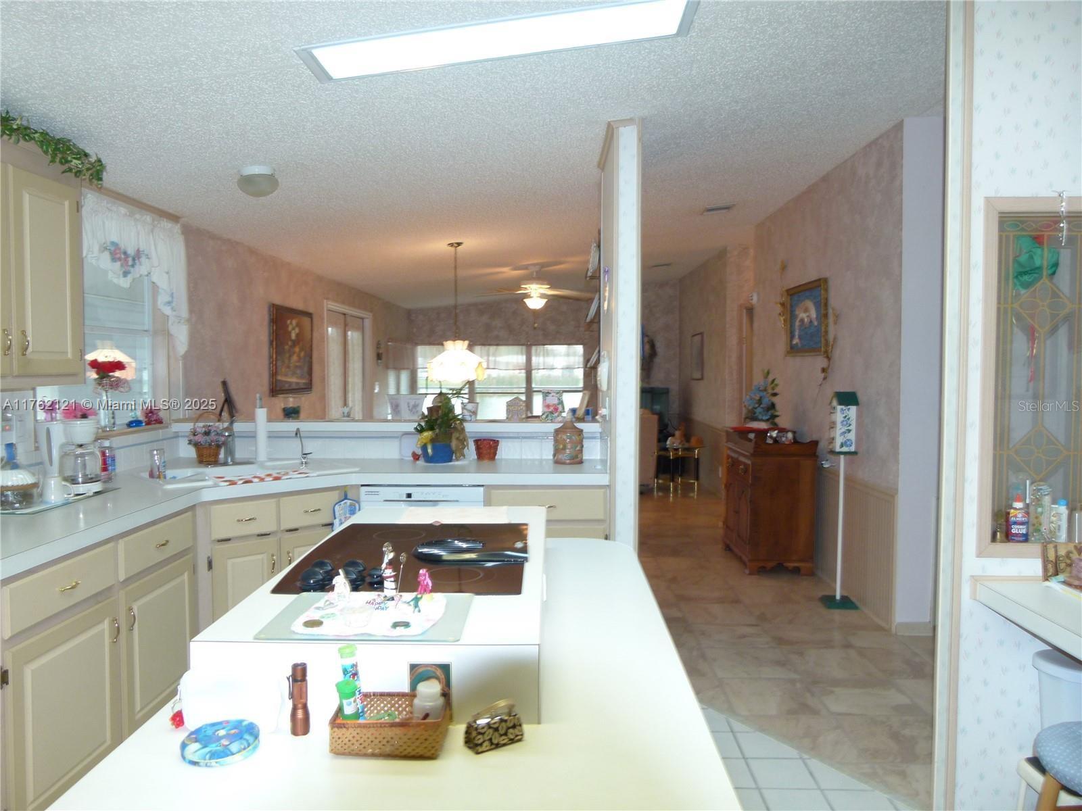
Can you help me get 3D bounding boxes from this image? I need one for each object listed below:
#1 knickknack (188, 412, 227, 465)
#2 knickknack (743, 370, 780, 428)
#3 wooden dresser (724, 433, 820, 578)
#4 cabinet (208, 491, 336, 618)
[{"bbox_3d":[-1.835,0.174,4.308,0.210,0.279,0.190,0,3,1],"label":"knickknack"},{"bbox_3d":[1.614,-0.049,5.727,0.260,0.420,0.240,0,3,1],"label":"knickknack"},{"bbox_3d":[1.647,0.665,5.646,0.465,0.945,0.710,0,3,1],"label":"wooden dresser"},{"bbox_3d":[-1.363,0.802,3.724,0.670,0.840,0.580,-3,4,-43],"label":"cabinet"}]

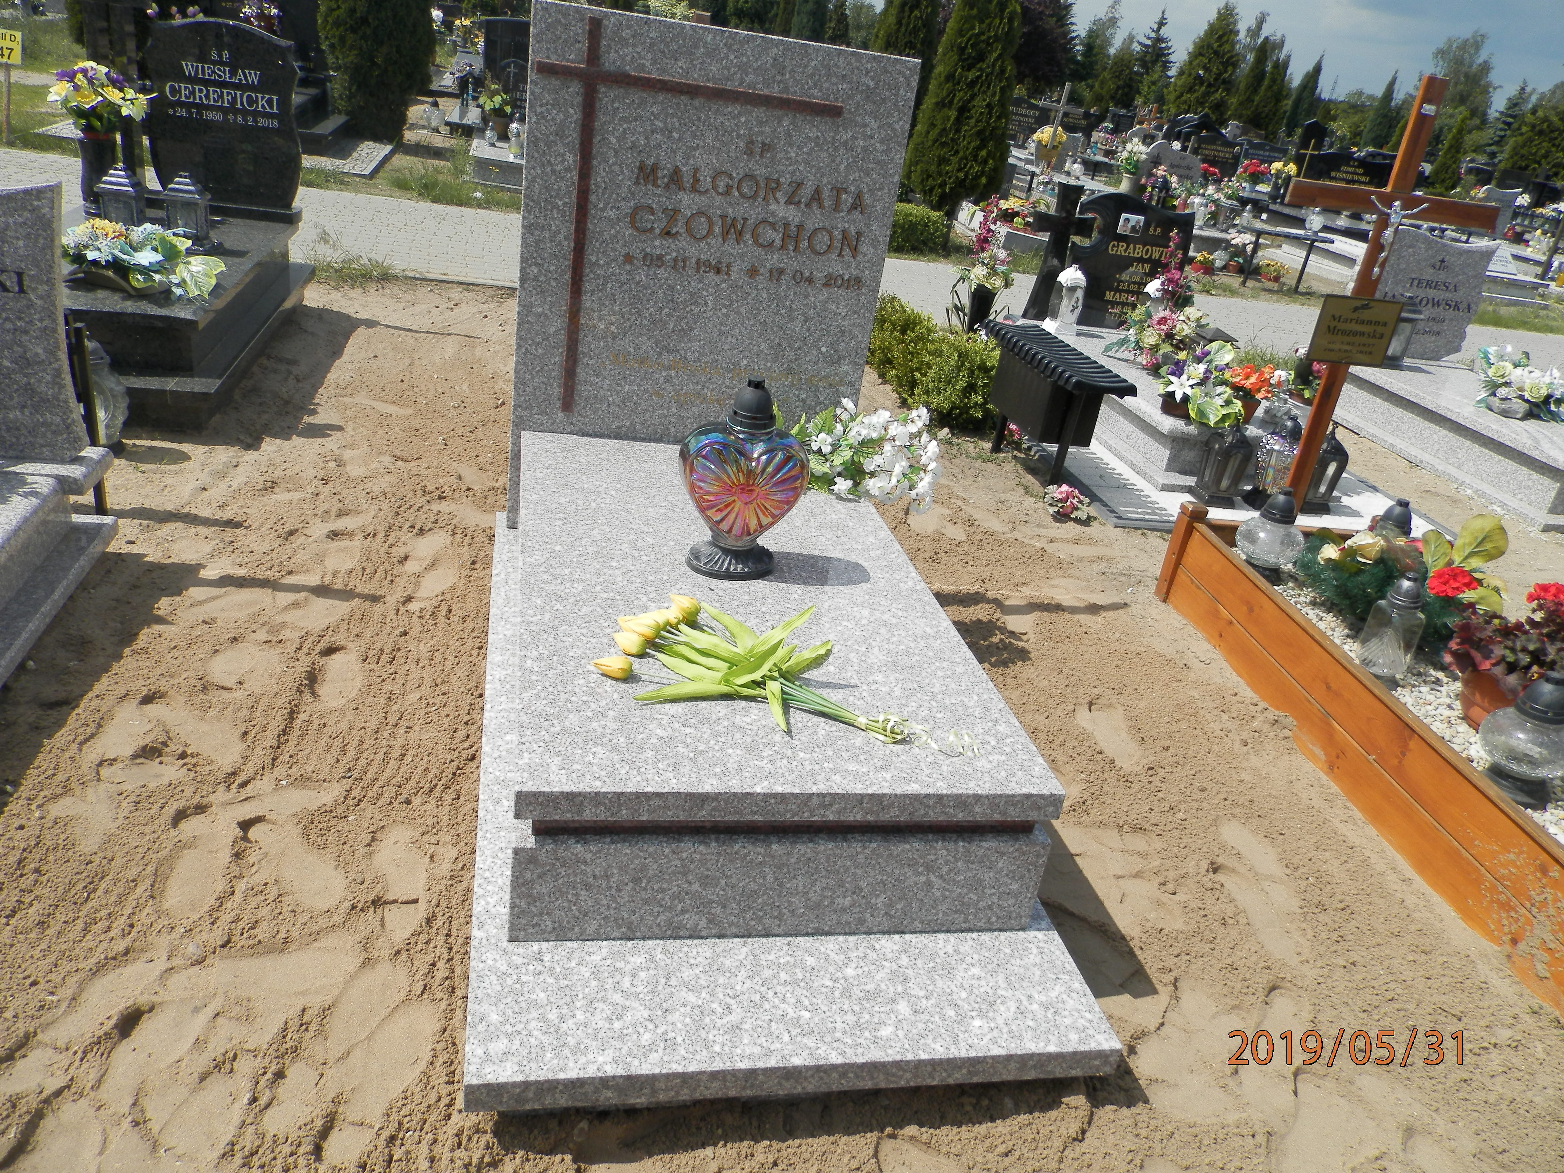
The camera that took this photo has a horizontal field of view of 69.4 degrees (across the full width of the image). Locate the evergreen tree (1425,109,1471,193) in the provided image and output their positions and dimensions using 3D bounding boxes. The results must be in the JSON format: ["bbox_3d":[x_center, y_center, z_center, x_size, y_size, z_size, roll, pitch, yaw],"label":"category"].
[{"bbox_3d":[13.482,-8.586,22.990,0.750,2.129,0.750,3,26,-14],"label":"evergreen tree"}]

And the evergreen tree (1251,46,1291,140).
[{"bbox_3d":[13.694,-13.246,31.718,0.900,3.280,0.900,3,26,-14],"label":"evergreen tree"}]

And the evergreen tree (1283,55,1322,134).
[{"bbox_3d":[17.232,-15.609,37.359,0.900,3.710,0.900,3,26,-14],"label":"evergreen tree"}]

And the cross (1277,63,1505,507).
[{"bbox_3d":[1.494,-0.594,3.017,0.612,1.405,0.075,2,26,-13],"label":"cross"}]

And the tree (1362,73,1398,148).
[{"bbox_3d":[14.905,-11.341,28.376,0.950,2.812,0.950,3,26,-14],"label":"tree"}]

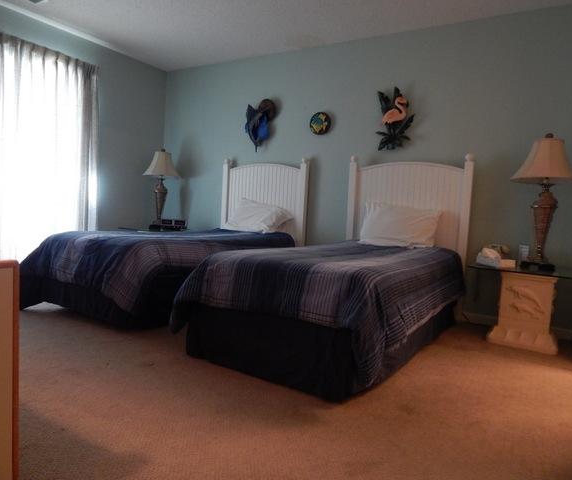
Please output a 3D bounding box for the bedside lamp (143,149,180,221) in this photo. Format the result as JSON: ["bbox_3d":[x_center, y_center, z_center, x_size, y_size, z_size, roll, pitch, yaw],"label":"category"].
[{"bbox_3d":[-1.412,-0.587,4.639,0.400,0.935,0.400,6,5,31],"label":"bedside lamp"}]

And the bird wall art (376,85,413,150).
[{"bbox_3d":[0.967,-1.071,3.592,0.335,0.555,0.050,6,5,31],"label":"bird wall art"}]

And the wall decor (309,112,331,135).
[{"bbox_3d":[0.341,-1.141,3.989,0.222,0.222,0.035,6,5,31],"label":"wall decor"}]

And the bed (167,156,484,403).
[{"bbox_3d":[0.458,-0.022,2.791,1.200,1.370,2.010,6,6,35],"label":"bed"}]

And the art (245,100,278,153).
[{"bbox_3d":[-0.268,-1.215,4.330,0.360,0.555,0.080,6,5,31],"label":"art"}]

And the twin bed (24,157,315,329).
[{"bbox_3d":[-0.830,-0.159,3.607,1.190,1.370,1.990,6,5,34],"label":"twin bed"}]

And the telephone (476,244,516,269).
[{"bbox_3d":[1.518,0.117,2.939,0.200,0.140,0.230,-1,6,-43],"label":"telephone"}]

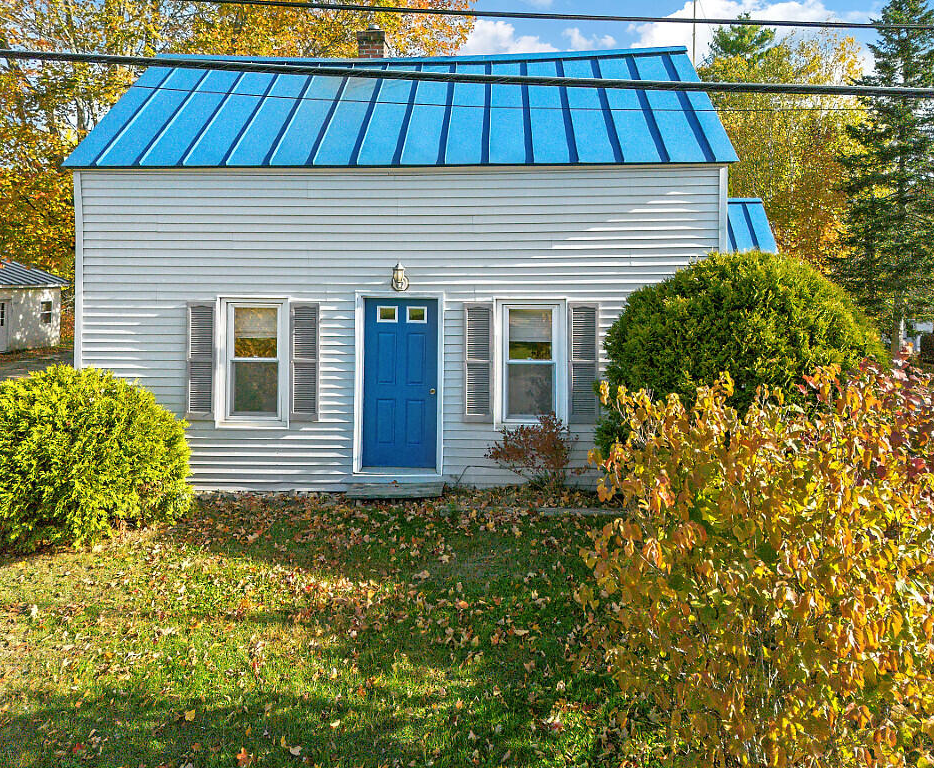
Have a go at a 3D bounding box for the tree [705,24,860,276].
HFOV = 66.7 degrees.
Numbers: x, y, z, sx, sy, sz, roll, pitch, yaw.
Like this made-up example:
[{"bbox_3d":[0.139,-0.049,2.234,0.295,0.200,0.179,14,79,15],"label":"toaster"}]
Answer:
[{"bbox_3d":[11.100,-6.700,25.000,6.200,11.300,5.800,0,4,0],"label":"tree"}]

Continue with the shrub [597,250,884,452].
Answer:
[{"bbox_3d":[2.770,0.040,7.200,2.850,2.750,2.650,0,4,0],"label":"shrub"}]

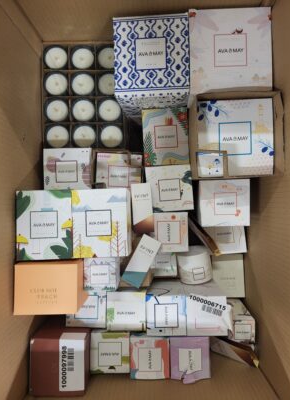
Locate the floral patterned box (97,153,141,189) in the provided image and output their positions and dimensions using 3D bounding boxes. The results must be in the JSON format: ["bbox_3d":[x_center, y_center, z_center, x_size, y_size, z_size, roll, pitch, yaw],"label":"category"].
[{"bbox_3d":[-0.047,-0.043,0.596,0.081,0.092,0.081,1,90,1],"label":"floral patterned box"}]

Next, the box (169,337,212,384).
[{"bbox_3d":[0.075,0.261,0.526,0.065,0.073,0.065,0,90,1],"label":"box"}]

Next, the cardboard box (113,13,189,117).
[{"bbox_3d":[0.013,-0.231,0.539,0.119,0.130,0.119,-3,90,3],"label":"cardboard box"}]

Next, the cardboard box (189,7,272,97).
[{"bbox_3d":[0.126,-0.217,0.504,0.119,0.137,0.121,-1,90,1],"label":"cardboard box"}]

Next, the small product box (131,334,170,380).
[{"bbox_3d":[0.009,0.265,0.531,0.066,0.066,0.068,0,90,1],"label":"small product box"}]

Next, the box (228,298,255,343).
[{"bbox_3d":[0.175,0.232,0.580,0.042,0.100,0.042,0,90,1],"label":"box"}]

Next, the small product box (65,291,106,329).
[{"bbox_3d":[-0.095,0.176,0.525,0.066,0.066,0.067,1,90,1],"label":"small product box"}]

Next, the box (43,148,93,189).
[{"bbox_3d":[-0.131,-0.048,0.560,0.081,0.092,0.081,-1,90,1],"label":"box"}]

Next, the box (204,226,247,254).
[{"bbox_3d":[0.159,0.066,0.633,0.084,0.076,0.079,-4,90,1],"label":"box"}]

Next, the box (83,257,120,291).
[{"bbox_3d":[-0.071,0.118,0.511,0.051,0.062,0.051,0,90,1],"label":"box"}]

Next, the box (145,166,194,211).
[{"bbox_3d":[0.045,-0.020,0.566,0.079,0.098,0.079,-4,90,1],"label":"box"}]

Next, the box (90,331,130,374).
[{"bbox_3d":[-0.058,0.259,0.536,0.065,0.066,0.066,0,90,1],"label":"box"}]

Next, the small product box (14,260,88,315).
[{"bbox_3d":[-0.138,0.125,0.458,0.088,0.076,0.069,0,90,1],"label":"small product box"}]

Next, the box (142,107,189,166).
[{"bbox_3d":[0.039,-0.111,0.573,0.081,0.081,0.100,-3,90,1],"label":"box"}]

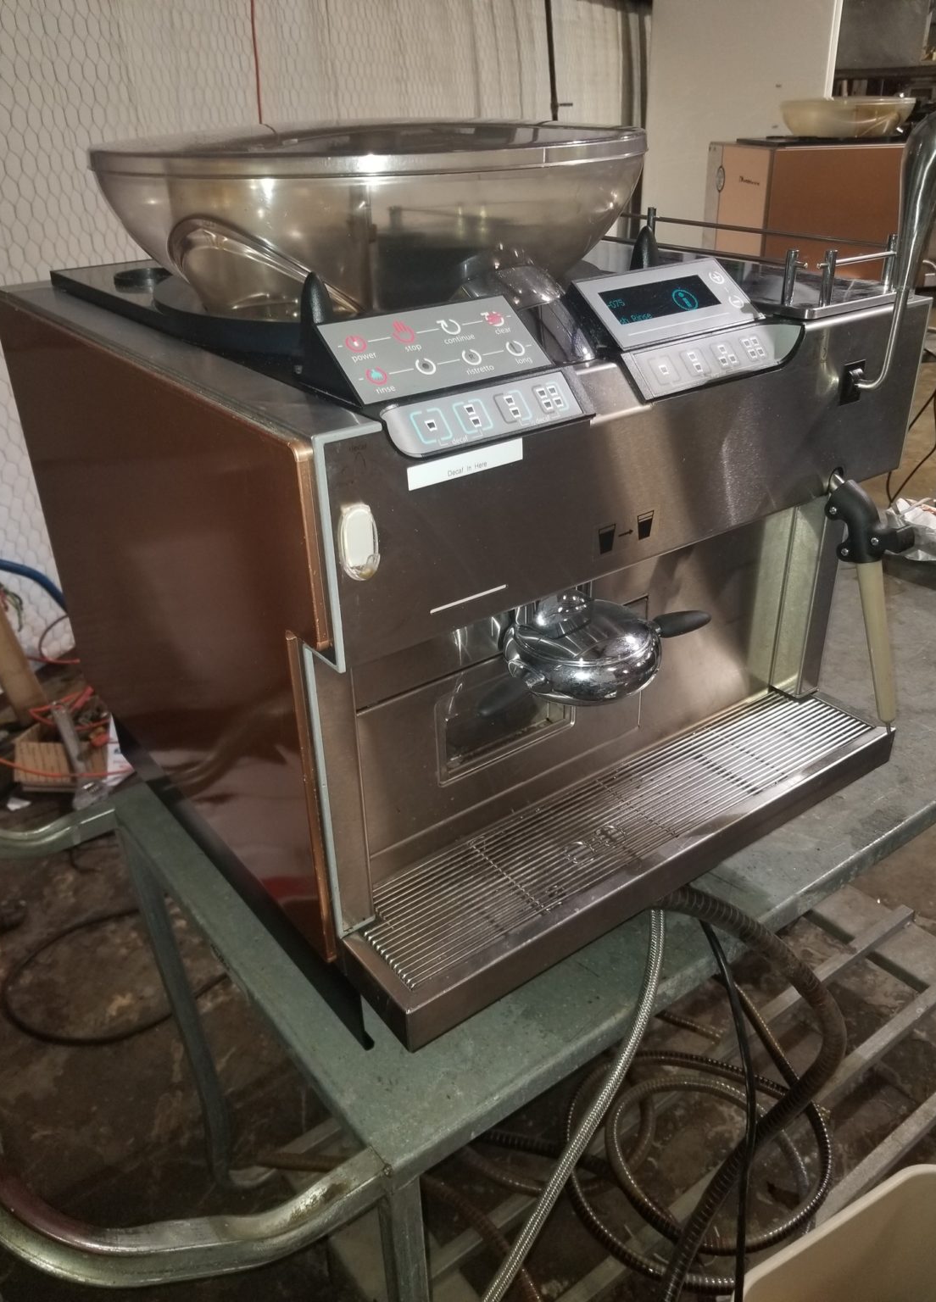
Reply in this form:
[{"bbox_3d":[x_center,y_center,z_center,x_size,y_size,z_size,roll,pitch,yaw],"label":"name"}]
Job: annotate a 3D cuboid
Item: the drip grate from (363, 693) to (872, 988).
[{"bbox_3d":[0.132,0.125,0.777,0.482,0.008,0.091,-21,34,-30],"label":"drip grate"}]

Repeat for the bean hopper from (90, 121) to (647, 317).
[{"bbox_3d":[-0.071,-0.354,0.775,0.416,0.106,0.416,-21,34,-30],"label":"bean hopper"}]

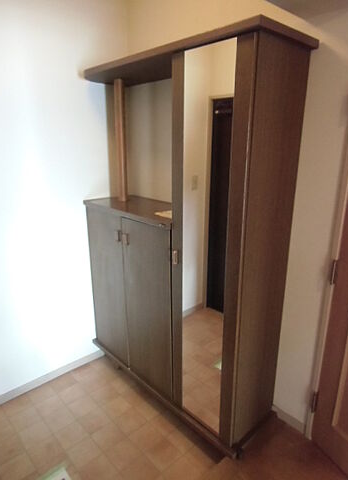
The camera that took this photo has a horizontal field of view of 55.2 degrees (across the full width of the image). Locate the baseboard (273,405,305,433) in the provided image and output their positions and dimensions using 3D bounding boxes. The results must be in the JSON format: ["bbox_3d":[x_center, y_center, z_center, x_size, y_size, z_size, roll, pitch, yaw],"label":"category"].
[{"bbox_3d":[0.574,0.916,1.683,0.015,0.059,0.165,-14,21,-41],"label":"baseboard"}]

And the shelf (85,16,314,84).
[{"bbox_3d":[-0.017,-0.823,1.564,0.385,0.029,1.235,-14,21,-41],"label":"shelf"}]

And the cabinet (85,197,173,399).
[{"bbox_3d":[-0.156,0.289,2.051,0.375,0.988,0.810,-14,21,-41],"label":"cabinet"}]

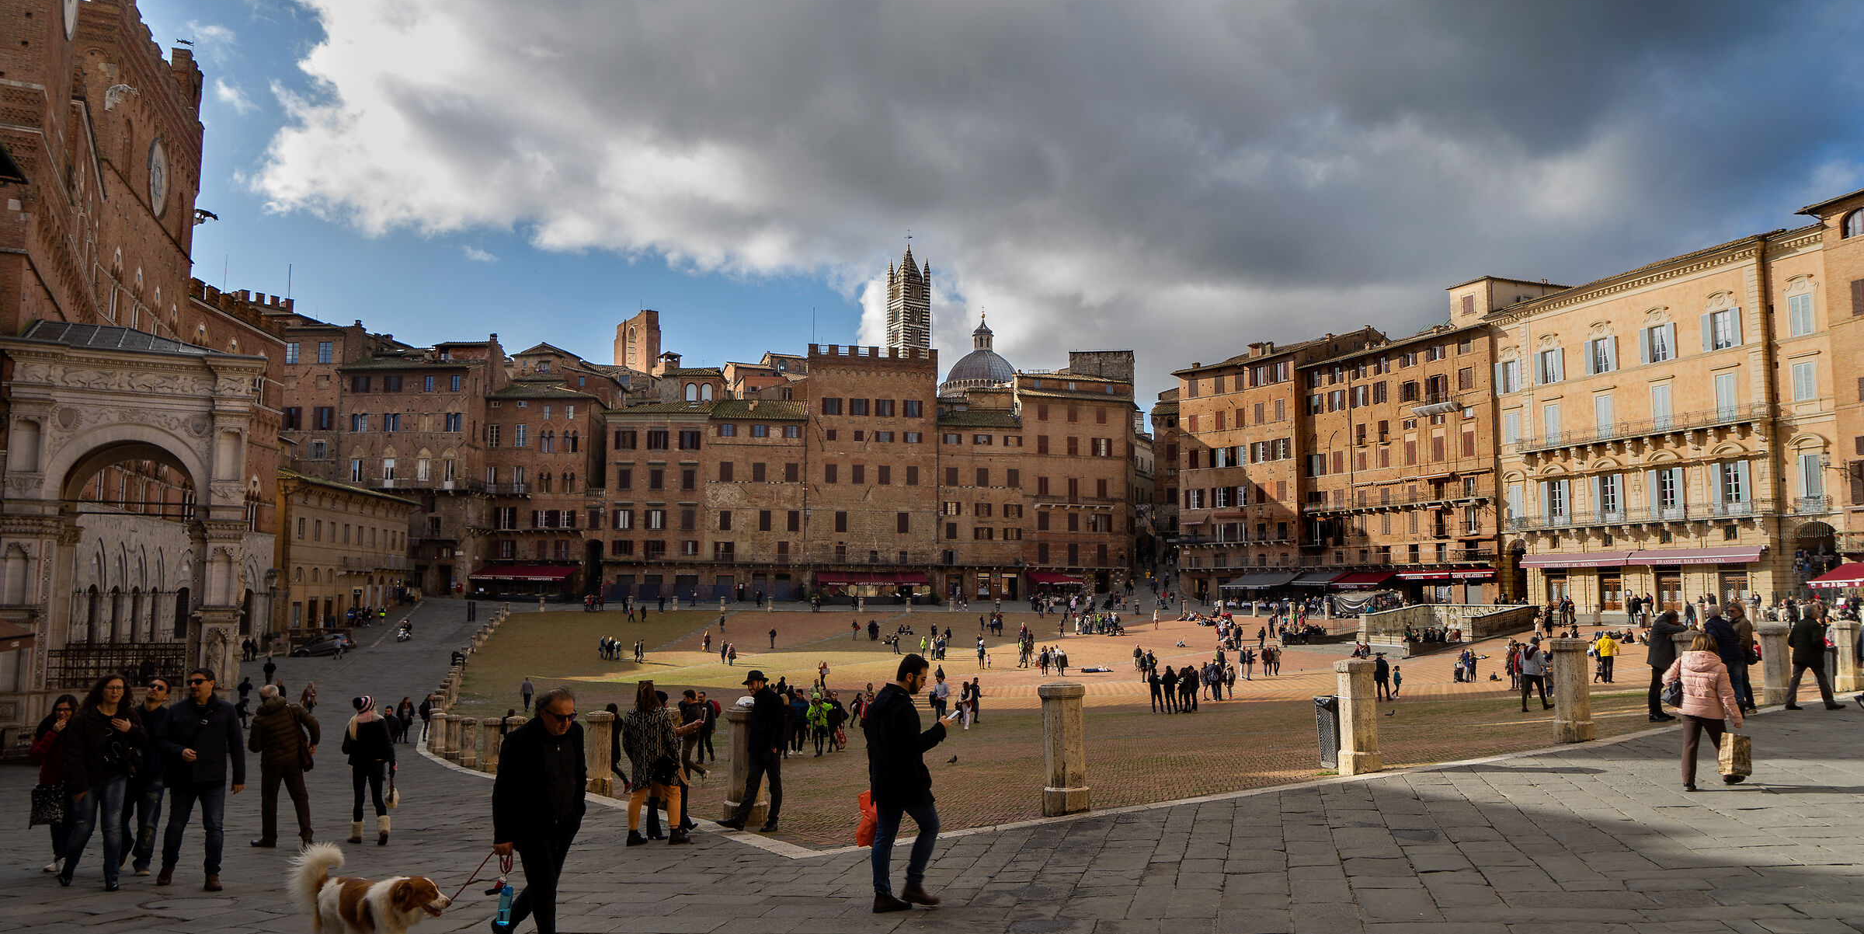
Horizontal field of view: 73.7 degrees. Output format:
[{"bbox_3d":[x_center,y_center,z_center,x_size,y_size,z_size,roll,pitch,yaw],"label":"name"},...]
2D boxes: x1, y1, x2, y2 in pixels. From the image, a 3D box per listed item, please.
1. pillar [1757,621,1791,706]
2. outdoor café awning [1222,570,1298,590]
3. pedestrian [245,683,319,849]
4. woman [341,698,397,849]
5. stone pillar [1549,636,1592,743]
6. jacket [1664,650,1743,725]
[{"bbox_3d":[14.413,3.365,21.270,0.470,1.380,0.470,5,-8,-40],"label":"pillar"},{"bbox_3d":[30.919,10.700,117.000,3.000,1.650,7.200,3,-6,-26],"label":"outdoor café awning"},{"bbox_3d":[-6.888,3.174,13.260,0.700,1.710,0.460,4,-7,-35],"label":"pedestrian"},{"bbox_3d":[-6.355,3.413,14.091,0.560,1.660,0.420,3,-6,-25],"label":"woman"},{"bbox_3d":[8.754,3.039,17.020,0.470,1.390,0.470,3,-6,-25],"label":"stone pillar"},{"bbox_3d":[8.129,2.312,13.100,0.700,0.750,0.420,-4,-7,36],"label":"jacket"}]

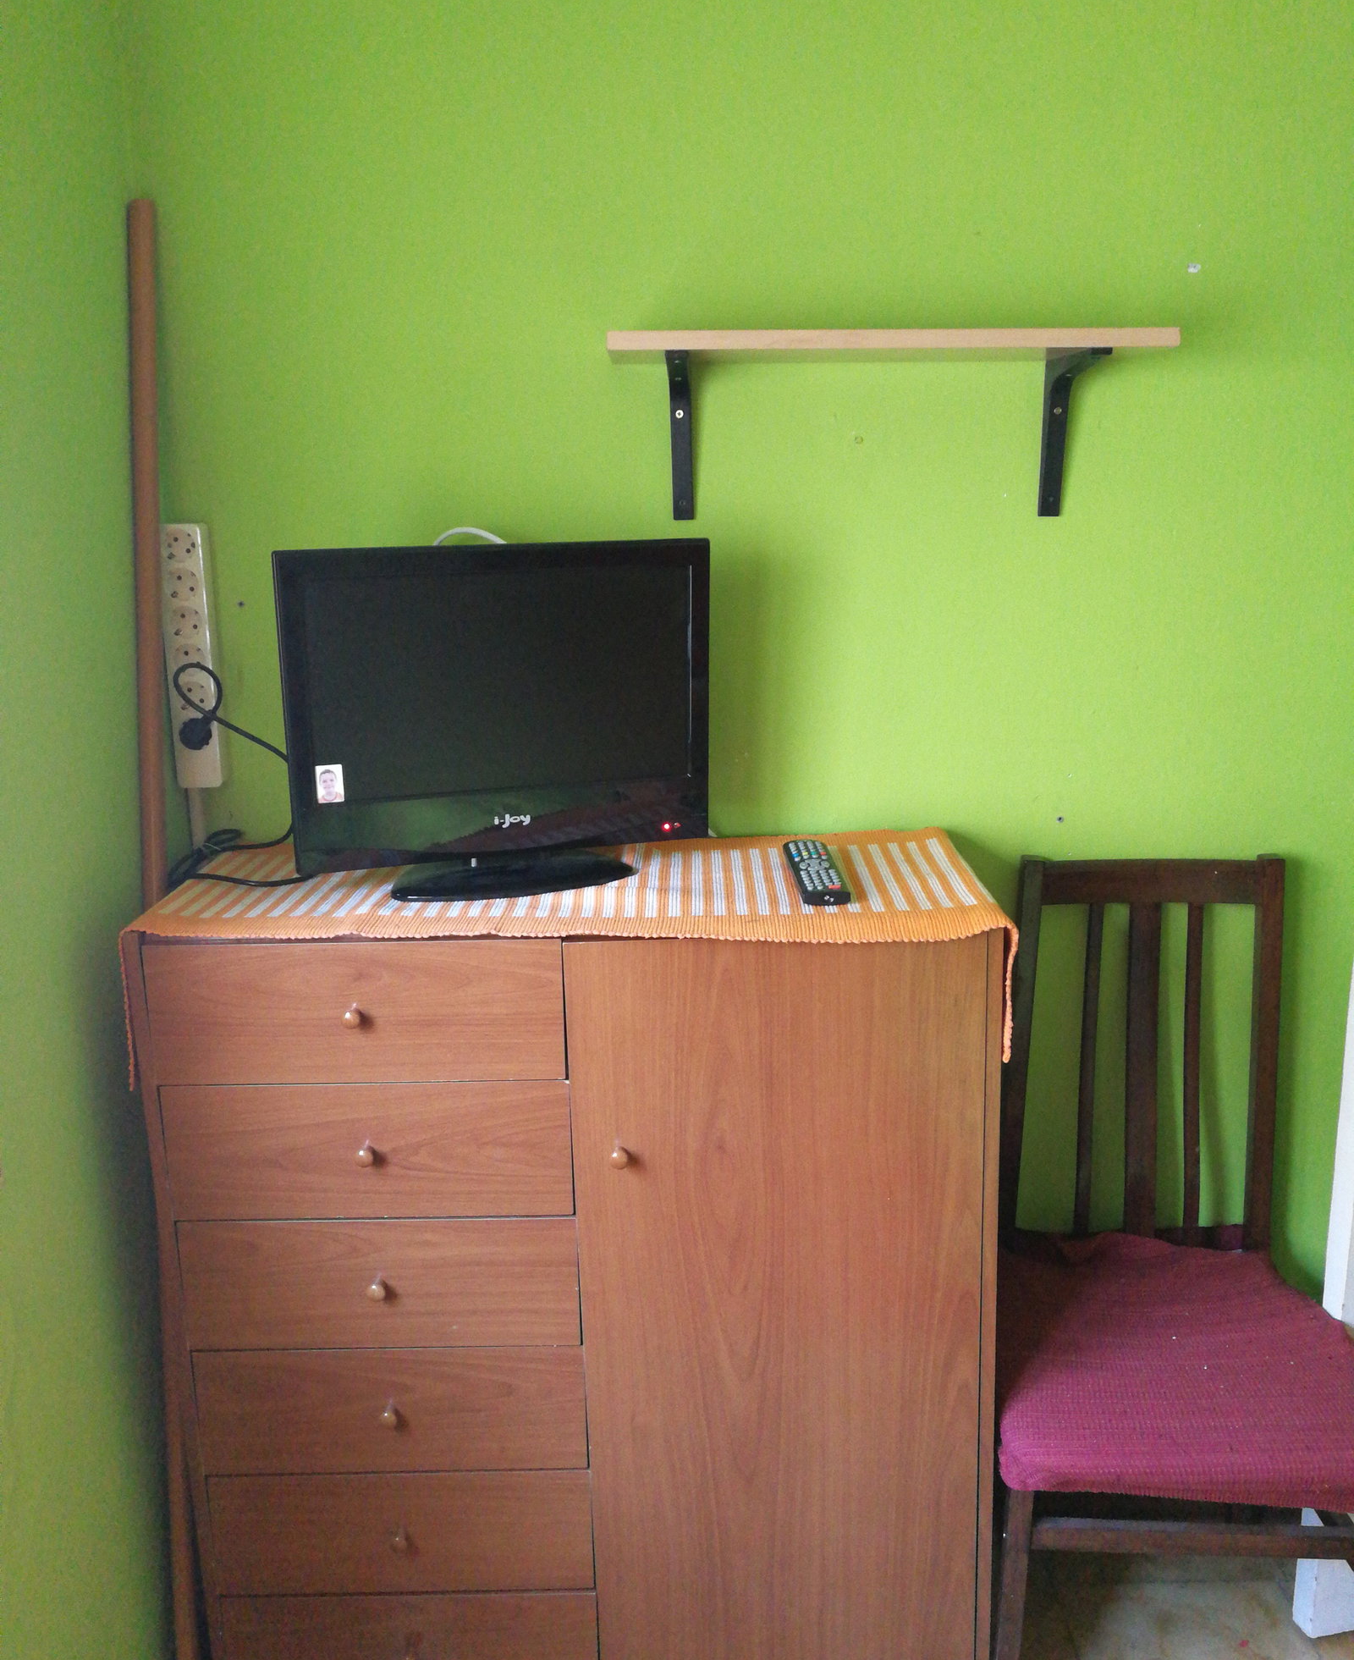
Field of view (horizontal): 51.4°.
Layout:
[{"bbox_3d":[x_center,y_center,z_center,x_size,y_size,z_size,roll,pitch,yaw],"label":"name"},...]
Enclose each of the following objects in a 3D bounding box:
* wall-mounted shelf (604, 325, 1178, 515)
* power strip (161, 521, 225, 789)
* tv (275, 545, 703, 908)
[{"bbox_3d":[0.225,-0.442,1.562,0.592,0.194,0.185,-1,13,-1],"label":"wall-mounted shelf"},{"bbox_3d":[-0.567,-0.204,1.650,0.053,0.303,0.042,-1,13,-1],"label":"power strip"},{"bbox_3d":[-0.186,-0.122,1.510,0.456,0.360,0.150,-6,14,-20],"label":"tv"}]

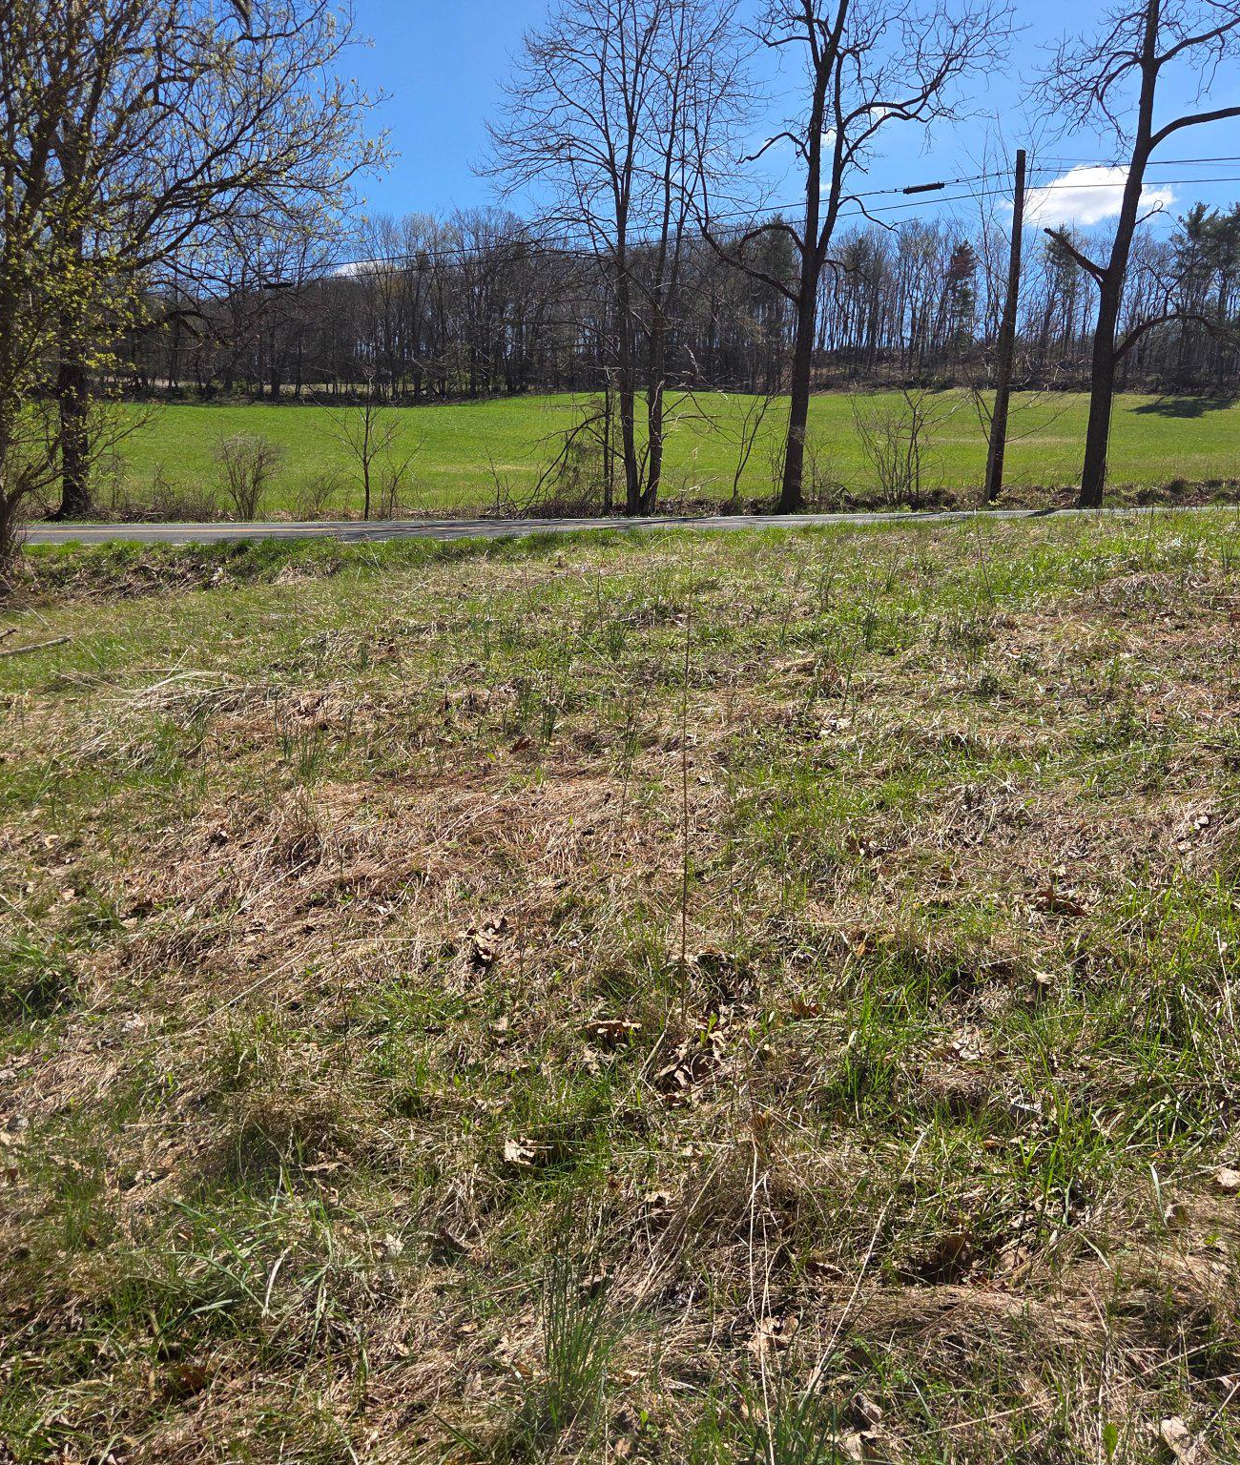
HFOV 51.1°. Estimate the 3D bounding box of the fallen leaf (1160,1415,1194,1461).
[{"bbox_3d":[0.861,1.091,2.003,0.046,0.020,0.080,-5,21,1],"label":"fallen leaf"}]

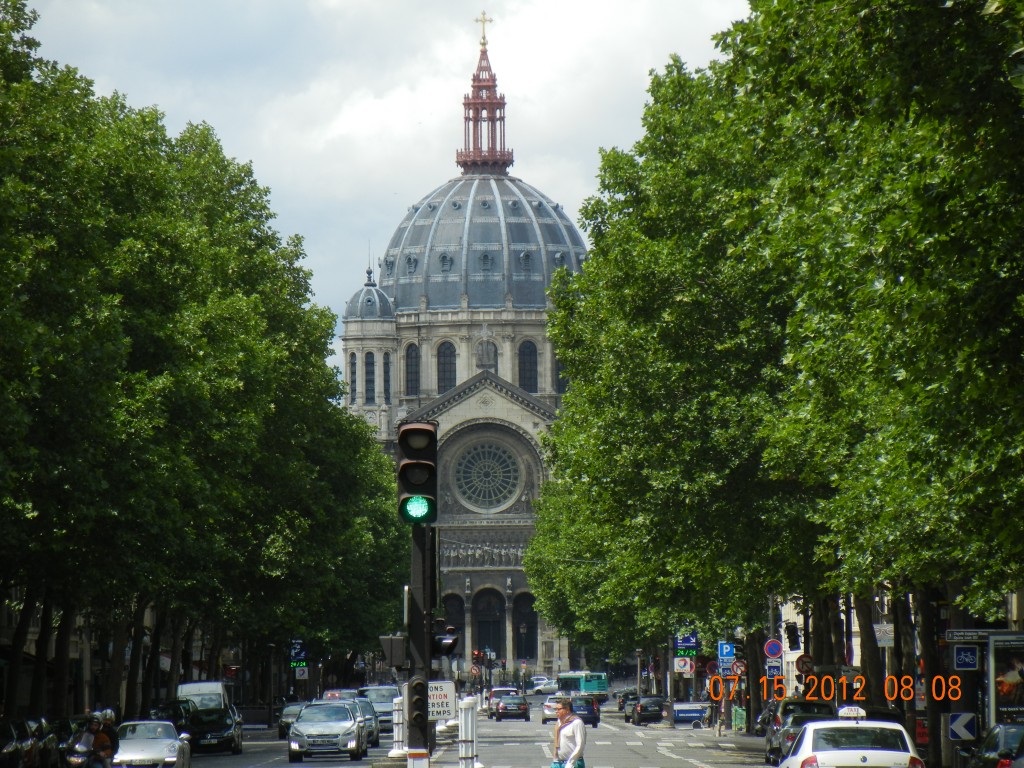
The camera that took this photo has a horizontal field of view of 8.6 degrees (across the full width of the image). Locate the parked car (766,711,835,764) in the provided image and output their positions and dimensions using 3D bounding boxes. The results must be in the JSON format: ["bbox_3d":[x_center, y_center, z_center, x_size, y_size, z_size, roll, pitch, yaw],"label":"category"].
[{"bbox_3d":[7.341,8.695,165.500,1.780,1.370,4.400,0,-3,0],"label":"parked car"}]

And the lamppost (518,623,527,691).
[{"bbox_3d":[1.205,27.454,680.000,0.750,7.000,0.750,0,-3,0],"label":"lamppost"}]

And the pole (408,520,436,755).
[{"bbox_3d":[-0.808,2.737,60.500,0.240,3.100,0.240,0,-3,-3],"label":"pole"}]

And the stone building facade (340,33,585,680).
[{"bbox_3d":[-3.013,-4.114,785.000,34.000,78.000,60.000,0,-3,-1],"label":"stone building facade"}]

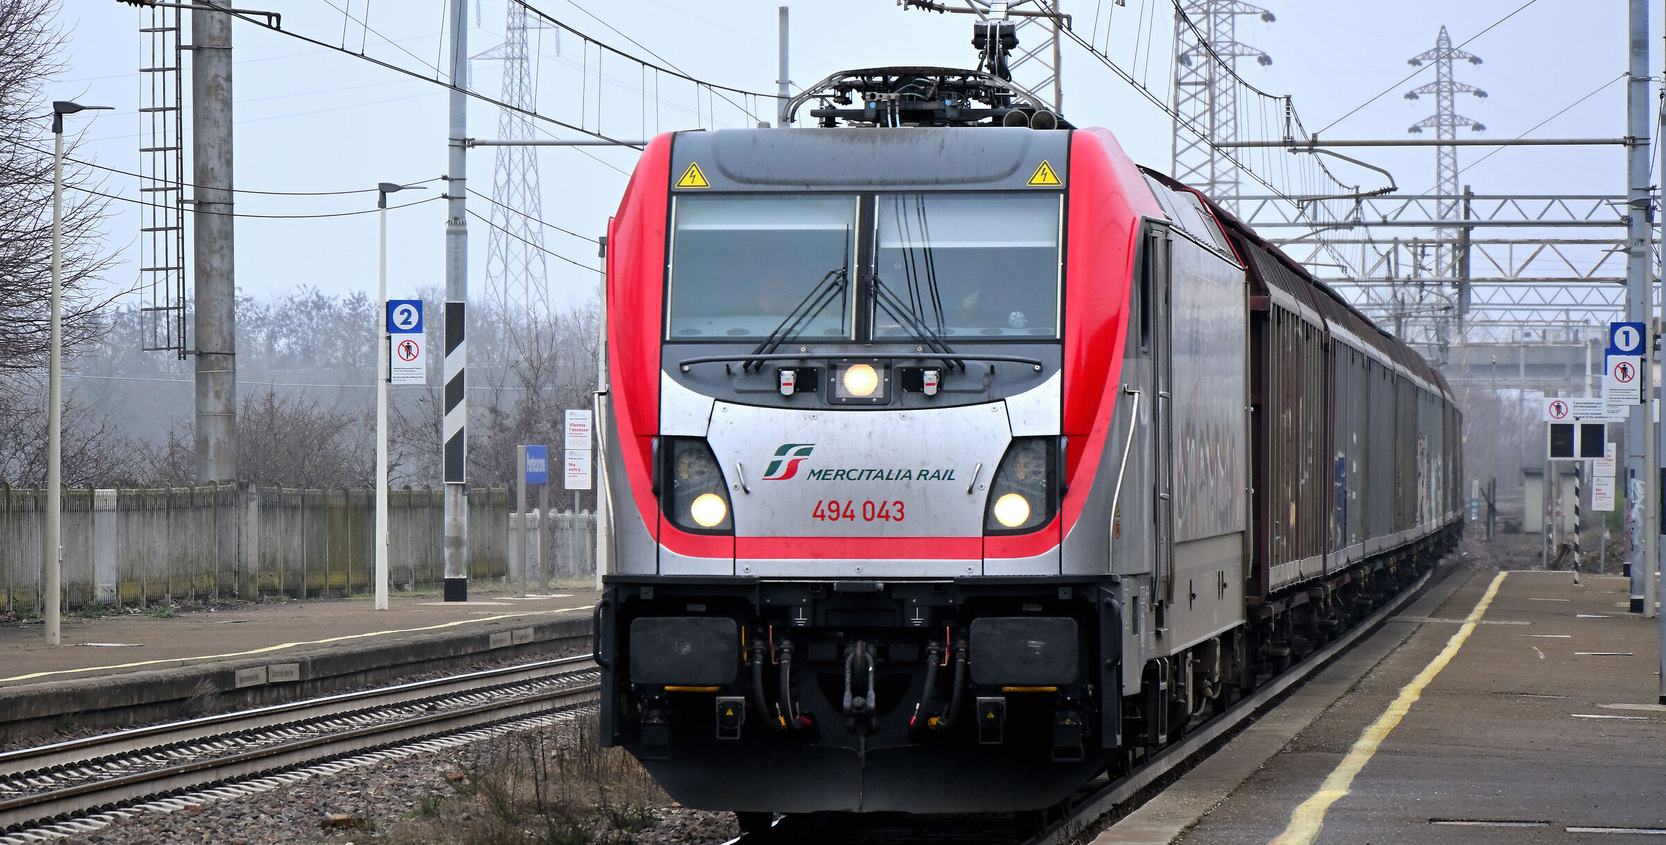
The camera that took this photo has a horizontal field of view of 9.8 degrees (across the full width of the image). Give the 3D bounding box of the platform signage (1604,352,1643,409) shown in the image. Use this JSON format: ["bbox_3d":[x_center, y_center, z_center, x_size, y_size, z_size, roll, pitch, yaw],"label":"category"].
[{"bbox_3d":[9.531,-0.498,117.000,0.400,0.600,0.040,0,0,4],"label":"platform signage"}]

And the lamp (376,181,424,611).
[{"bbox_3d":[-5.048,-0.305,113.700,0.600,5.000,0.250,0,0,5],"label":"lamp"}]

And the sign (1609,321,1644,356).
[{"bbox_3d":[9.428,-0.986,115.300,0.400,0.400,0.040,0,0,4],"label":"sign"}]

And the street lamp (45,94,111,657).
[{"bbox_3d":[-6.927,-0.447,89.400,0.620,5.000,0.250,0,0,5],"label":"street lamp"}]

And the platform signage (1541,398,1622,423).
[{"bbox_3d":[12.917,-0.208,167.000,1.400,0.400,0.040,0,0,4],"label":"platform signage"}]

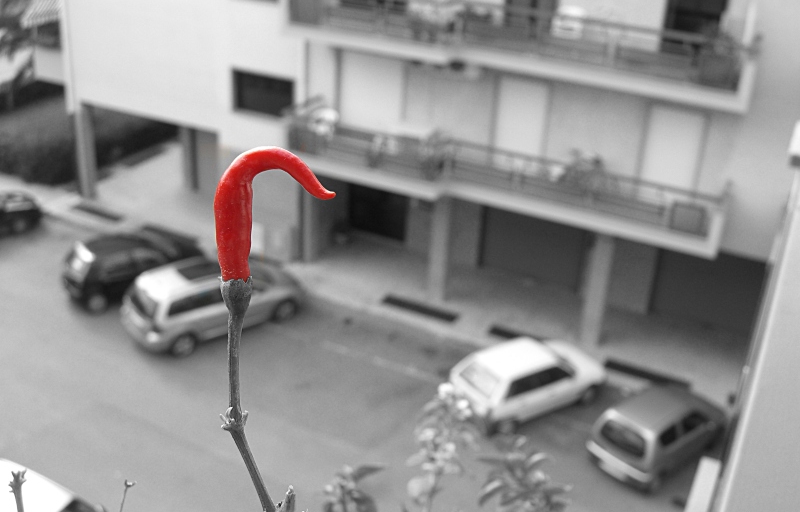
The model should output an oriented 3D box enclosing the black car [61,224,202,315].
[{"bbox_3d":[-7.141,0.277,23.635,3.650,1.470,1.650,-12,29,-30],"label":"black car"}]

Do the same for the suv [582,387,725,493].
[{"bbox_3d":[5.433,3.504,18.129,3.380,1.440,1.530,-20,33,-41],"label":"suv"}]

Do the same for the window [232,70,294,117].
[{"bbox_3d":[-3.775,-4.482,24.483,2.099,1.138,0.200,15,27,25],"label":"window"}]

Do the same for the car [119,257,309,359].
[{"bbox_3d":[-4.553,1.054,22.046,4.480,1.640,1.770,-16,31,-36],"label":"car"}]

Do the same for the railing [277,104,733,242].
[{"bbox_3d":[2.095,-2.105,20.313,10.450,1.070,1.550,15,27,25],"label":"railing"}]

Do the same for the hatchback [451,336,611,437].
[{"bbox_3d":[2.949,2.692,19.653,3.850,1.400,1.620,-14,29,-32],"label":"hatchback"}]

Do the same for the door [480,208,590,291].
[{"bbox_3d":[3.832,-0.432,25.110,2.941,2.400,0.200,15,27,25],"label":"door"}]

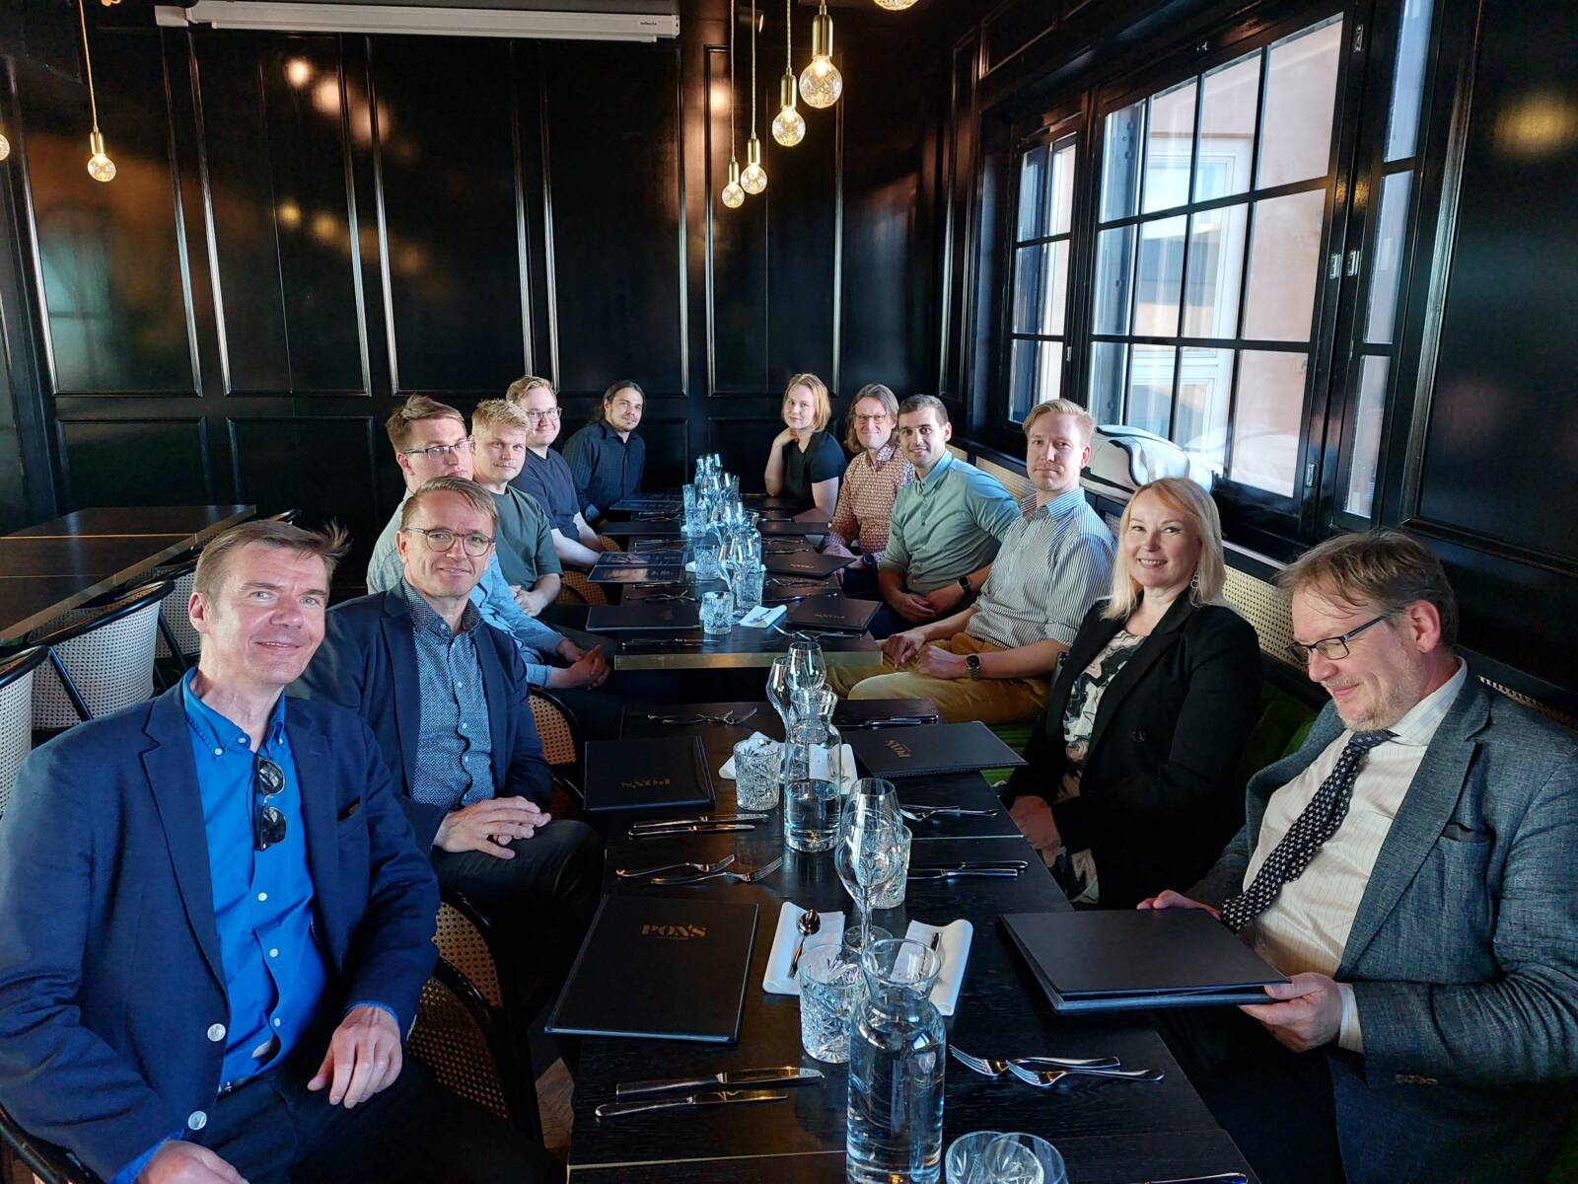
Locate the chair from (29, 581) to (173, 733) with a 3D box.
[{"bbox_3d":[-2.217,0.448,3.233,0.560,0.780,0.570,-2,14,-7],"label":"chair"}]

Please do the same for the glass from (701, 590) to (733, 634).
[{"bbox_3d":[-0.199,0.060,3.082,0.085,0.102,0.085,2,14,5],"label":"glass"}]

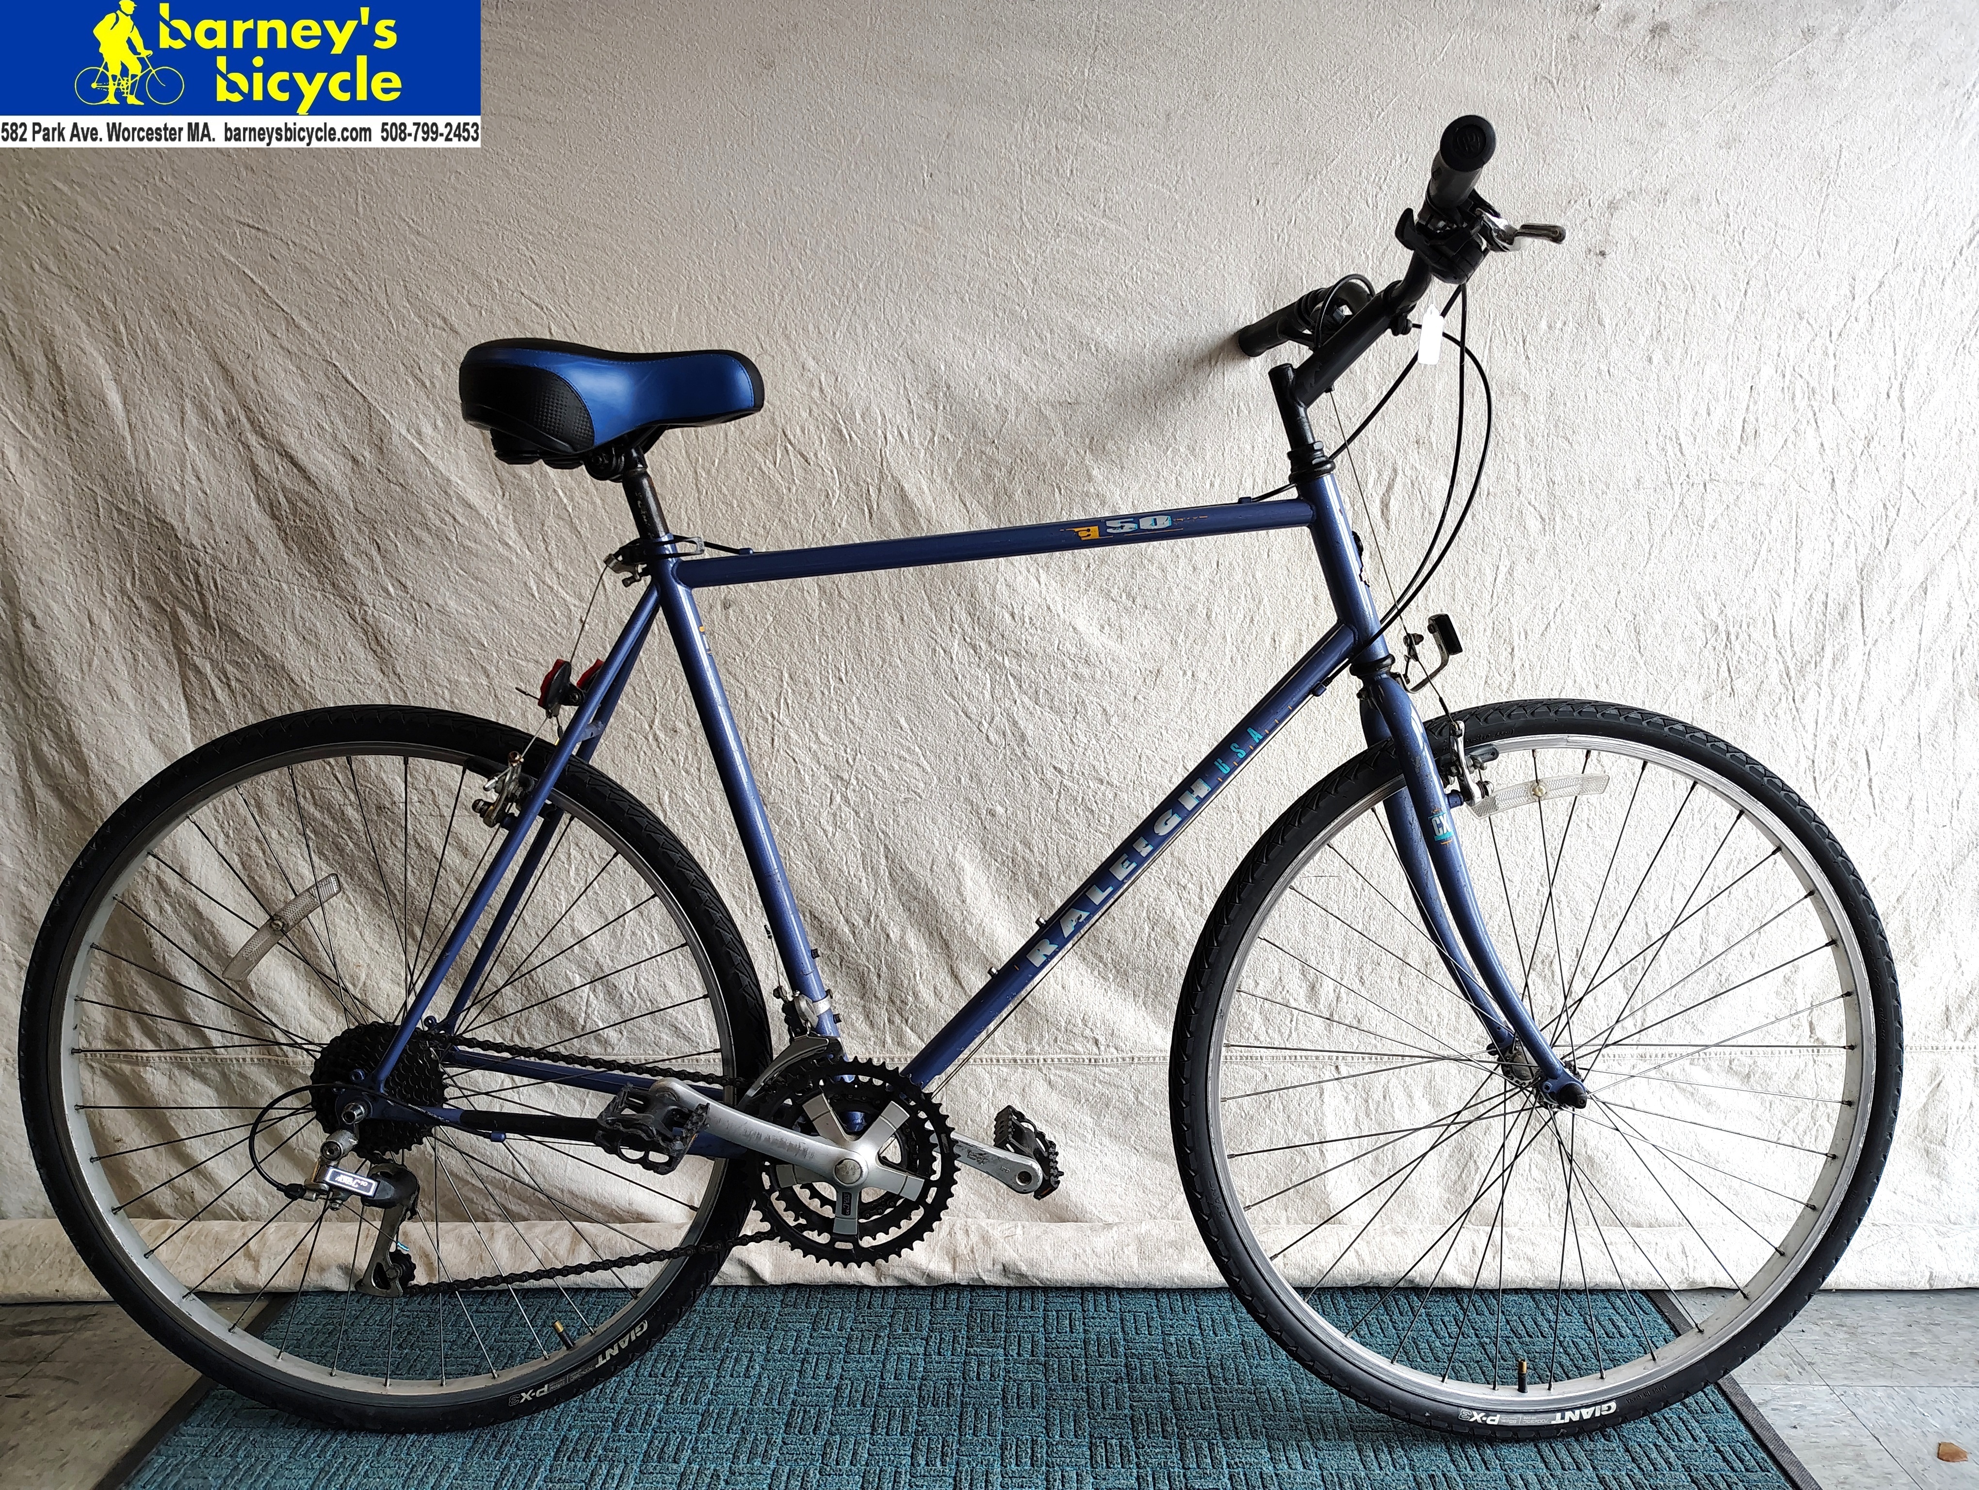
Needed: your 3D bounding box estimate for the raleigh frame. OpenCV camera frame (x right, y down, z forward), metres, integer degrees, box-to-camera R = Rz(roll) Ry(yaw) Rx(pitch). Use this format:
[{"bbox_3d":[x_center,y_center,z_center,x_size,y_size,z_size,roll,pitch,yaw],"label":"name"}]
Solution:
[{"bbox_3d":[-0.024,0.050,1.245,1.100,0.645,0.145,0,5,1],"label":"raleigh frame"}]

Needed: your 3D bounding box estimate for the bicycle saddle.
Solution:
[{"bbox_3d":[-0.324,-0.298,1.216,0.258,0.110,0.200,0,5,1],"label":"bicycle saddle"}]

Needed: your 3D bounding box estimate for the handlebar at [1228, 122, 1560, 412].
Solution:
[{"bbox_3d":[0.342,-0.364,1.210,0.150,0.136,0.610,0,4,-3],"label":"handlebar"}]

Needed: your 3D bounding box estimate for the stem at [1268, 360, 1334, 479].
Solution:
[{"bbox_3d":[0.273,-0.284,1.211,0.044,0.102,0.041,-19,5,-2],"label":"stem"}]

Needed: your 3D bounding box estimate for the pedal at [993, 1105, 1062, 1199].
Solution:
[{"bbox_3d":[0.040,0.418,1.417,0.027,0.074,0.090,-38,4,4],"label":"pedal"}]

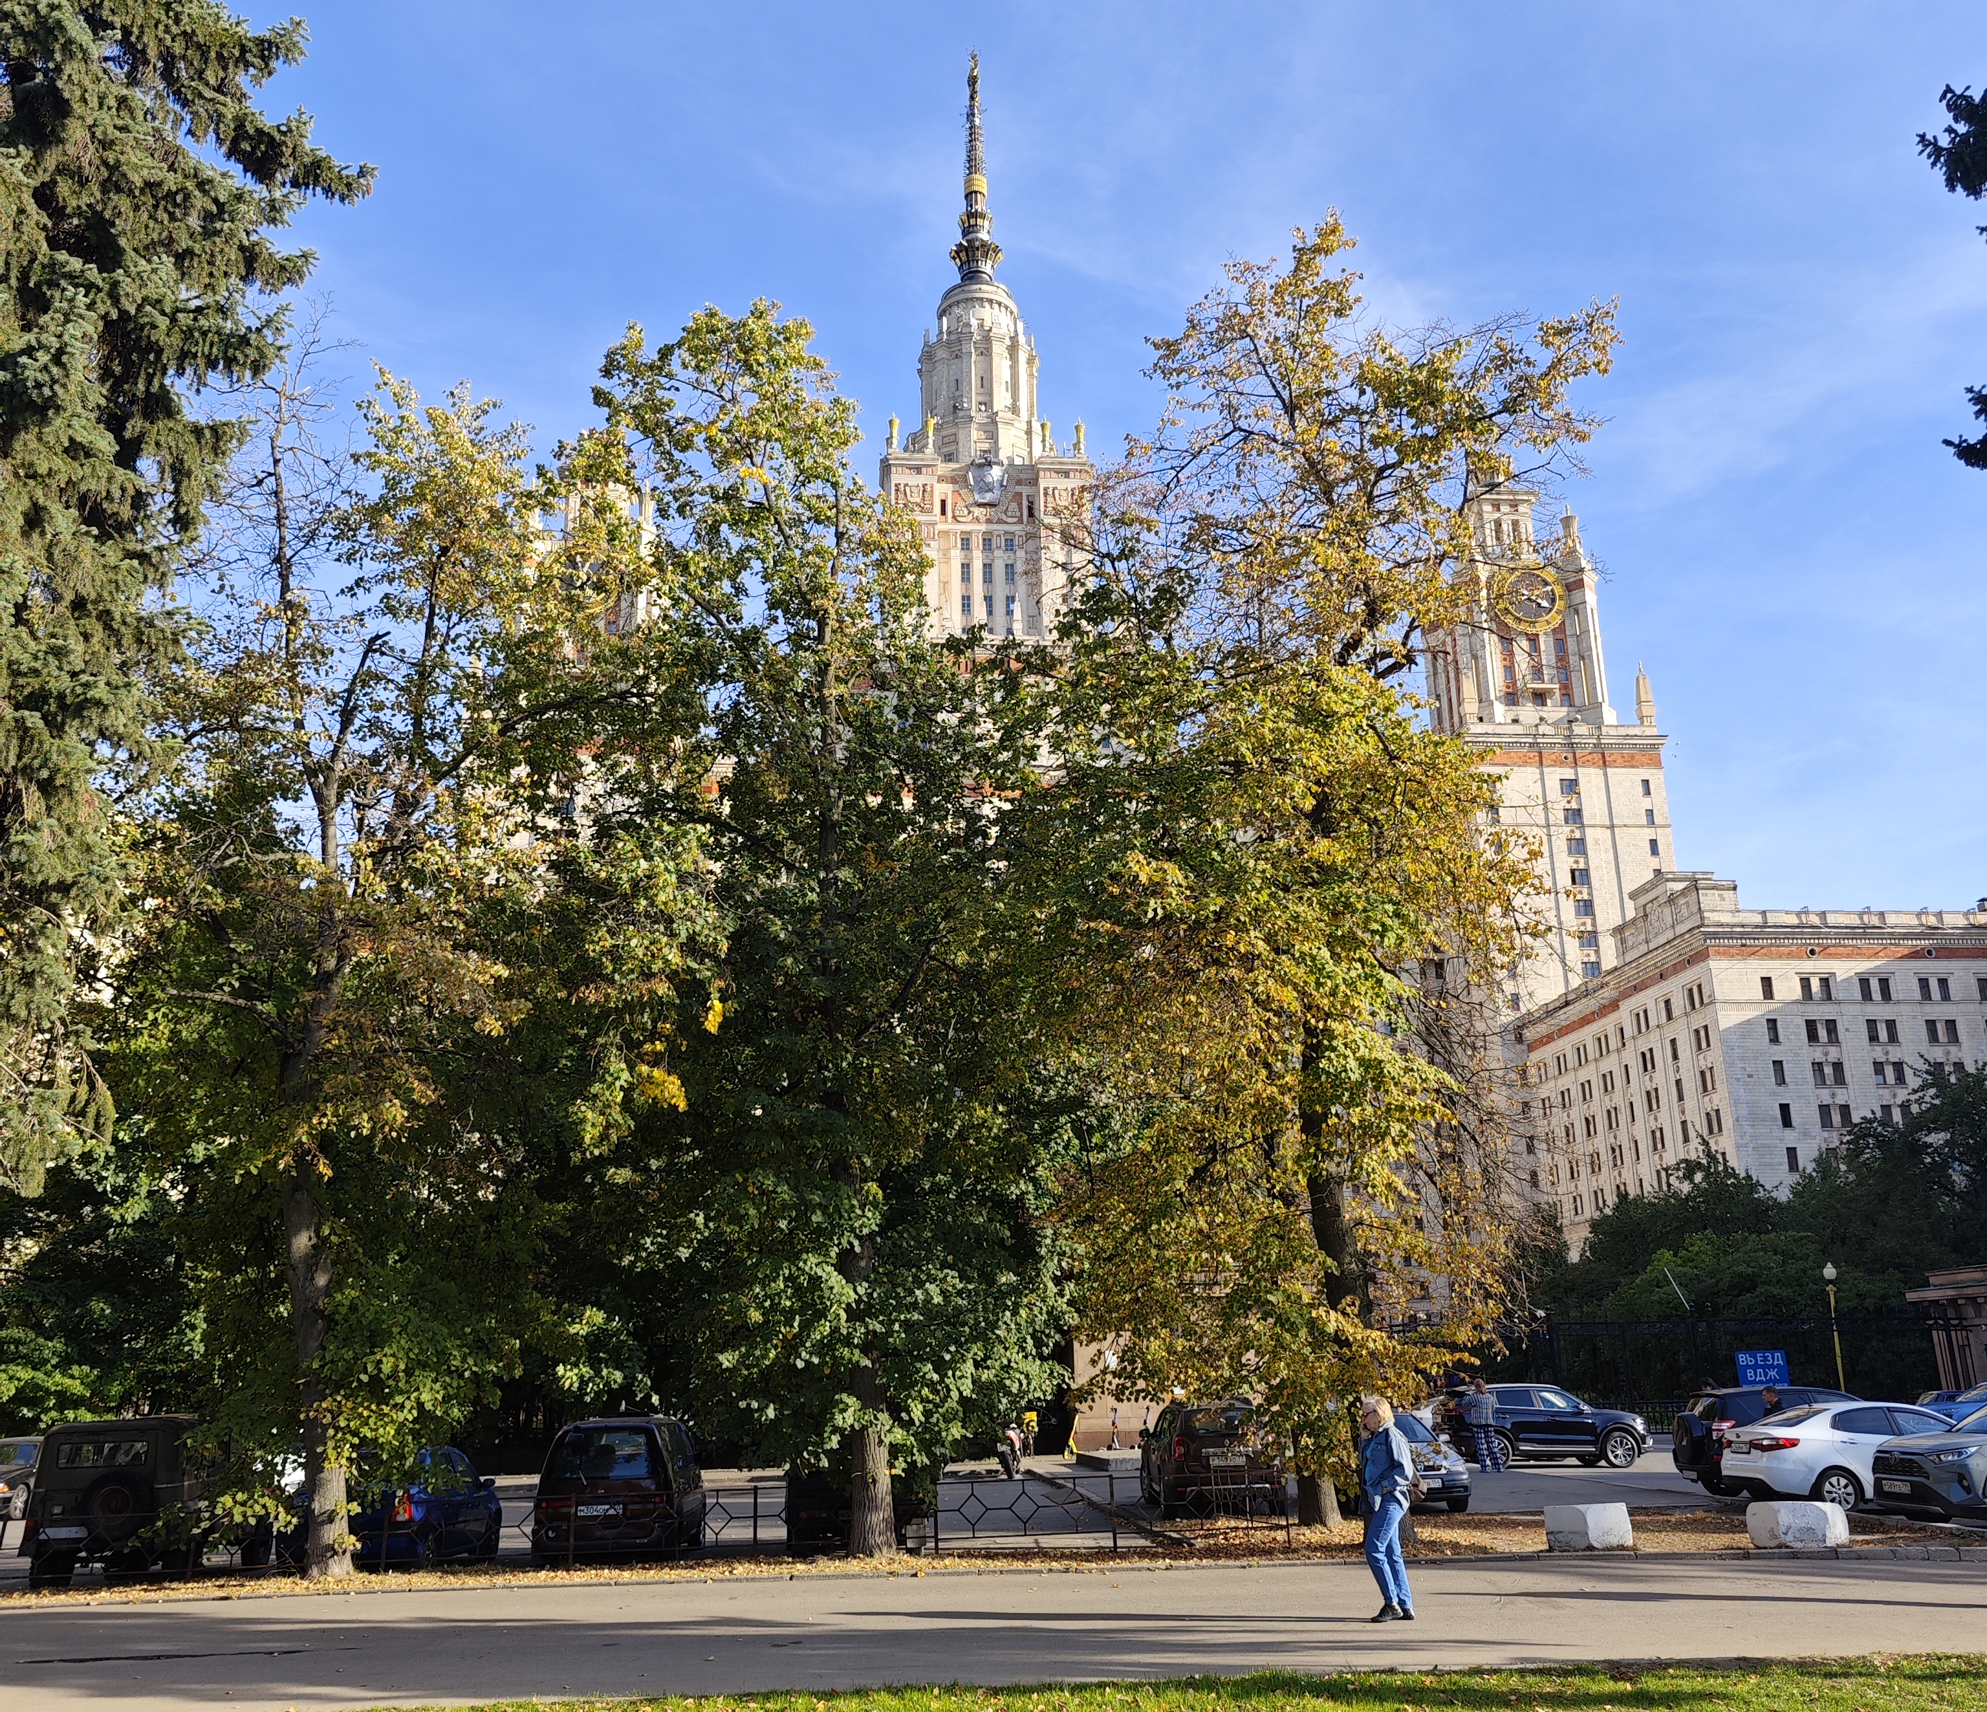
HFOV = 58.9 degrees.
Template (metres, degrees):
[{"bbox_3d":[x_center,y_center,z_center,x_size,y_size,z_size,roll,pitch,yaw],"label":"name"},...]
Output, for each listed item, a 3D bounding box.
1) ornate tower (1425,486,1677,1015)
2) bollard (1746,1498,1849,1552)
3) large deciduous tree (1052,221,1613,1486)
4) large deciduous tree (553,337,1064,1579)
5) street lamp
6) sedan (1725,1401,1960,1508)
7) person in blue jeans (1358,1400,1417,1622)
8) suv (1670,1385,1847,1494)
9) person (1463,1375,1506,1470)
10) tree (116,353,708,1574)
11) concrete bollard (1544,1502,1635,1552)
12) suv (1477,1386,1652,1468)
[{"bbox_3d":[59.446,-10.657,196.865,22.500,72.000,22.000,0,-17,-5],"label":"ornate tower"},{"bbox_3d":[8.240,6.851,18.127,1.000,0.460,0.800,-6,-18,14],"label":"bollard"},{"bbox_3d":[4.300,-0.580,21.855,6.900,17.000,6.400,-5,-17,11],"label":"large deciduous tree"},{"bbox_3d":[-1.903,0.064,21.681,6.200,15.900,6.200,0,-17,-4],"label":"large deciduous tree"},{"bbox_3d":[25.283,14.731,52.387,0.500,5.200,0.500,-9,-19,23],"label":"street lamp"},{"bbox_3d":[13.063,8.826,26.043,4.380,1.470,1.700,2,-17,-12],"label":"sedan"},{"bbox_3d":[3.047,5.029,13.621,0.460,1.640,0.500,1,-17,-8],"label":"person in blue jeans"},{"bbox_3d":[13.608,9.554,28.861,4.500,1.710,1.820,2,-17,-12],"label":"suv"},{"bbox_3d":[9.658,11.234,34.759,0.600,1.770,0.500,7,-19,-24],"label":"person"},{"bbox_3d":[-6.732,0.466,20.292,6.700,14.500,6.300,5,-18,-19],"label":"tree"},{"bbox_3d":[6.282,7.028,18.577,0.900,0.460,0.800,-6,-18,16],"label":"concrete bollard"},{"bbox_3d":[11.324,11.929,36.853,4.520,1.680,1.850,1,-17,-8],"label":"suv"}]

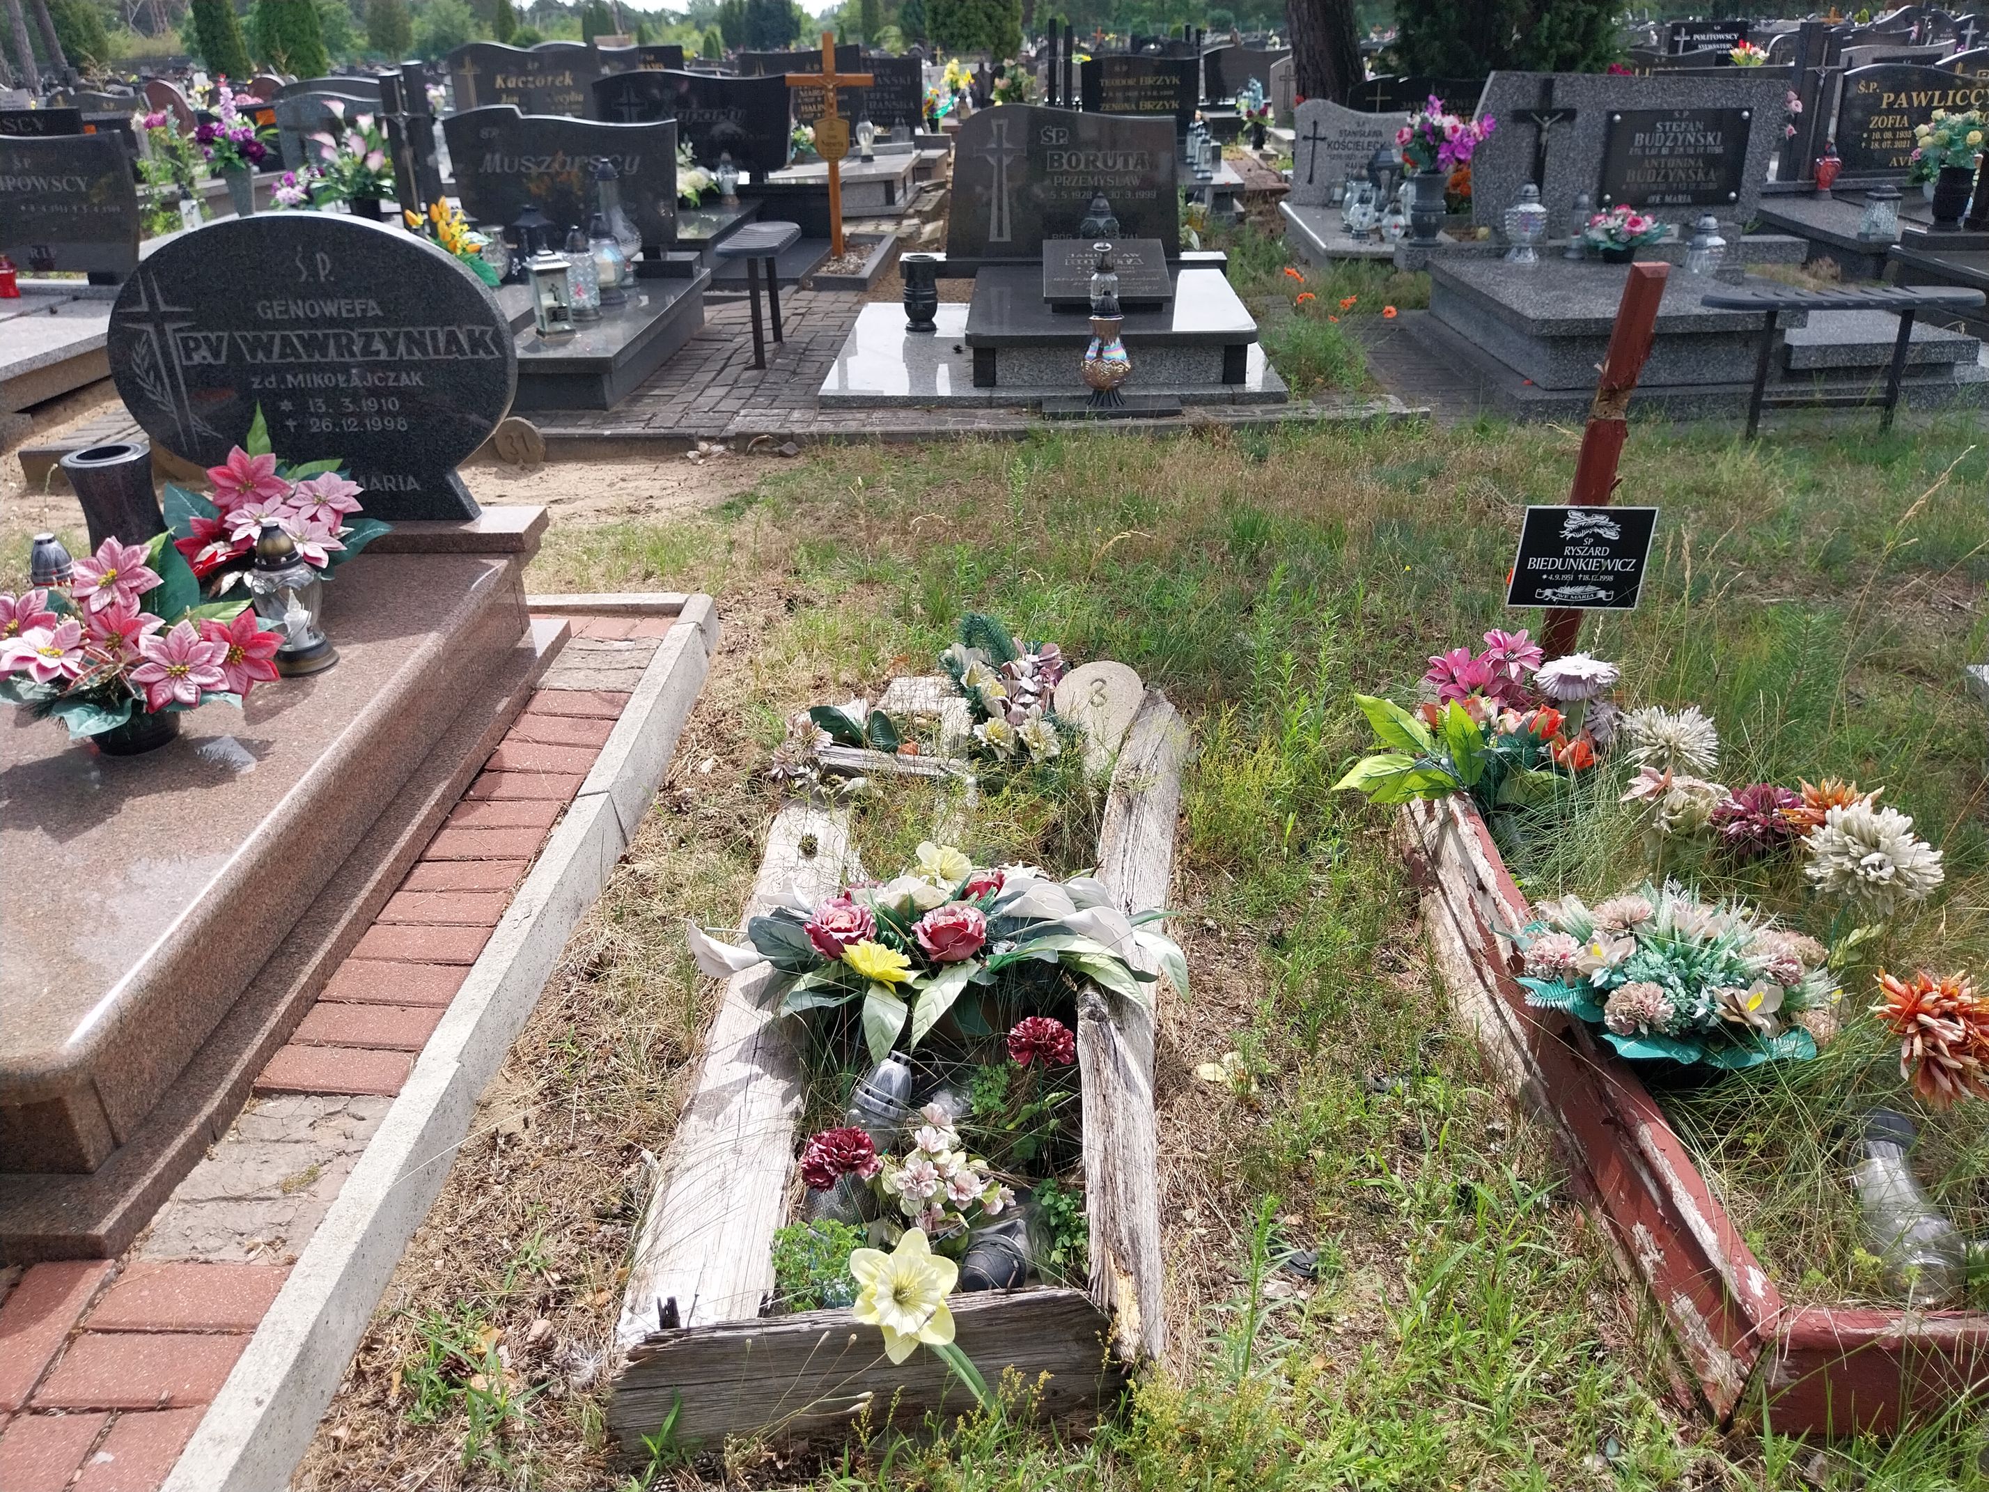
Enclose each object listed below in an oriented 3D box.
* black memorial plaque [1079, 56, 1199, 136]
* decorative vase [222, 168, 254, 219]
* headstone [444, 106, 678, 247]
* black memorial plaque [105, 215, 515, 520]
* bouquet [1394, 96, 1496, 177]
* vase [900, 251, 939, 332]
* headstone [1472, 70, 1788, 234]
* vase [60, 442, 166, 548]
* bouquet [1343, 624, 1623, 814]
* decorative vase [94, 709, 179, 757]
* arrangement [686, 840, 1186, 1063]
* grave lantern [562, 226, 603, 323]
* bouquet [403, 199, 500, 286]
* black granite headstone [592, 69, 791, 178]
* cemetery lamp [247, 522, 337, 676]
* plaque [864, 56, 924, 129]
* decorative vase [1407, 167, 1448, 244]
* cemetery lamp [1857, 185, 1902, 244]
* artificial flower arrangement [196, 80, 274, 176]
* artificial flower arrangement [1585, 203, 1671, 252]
[{"bbox_3d":[1.174,-5.237,12.068,0.970,0.600,0.080,-1,26,1],"label":"black memorial plaque"},{"bbox_3d":[-4.039,-2.946,8.029,0.160,0.323,0.160,-1,26,1],"label":"decorative vase"},{"bbox_3d":[-1.974,-2.660,6.969,1.080,0.595,0.080,-1,26,1],"label":"headstone"},{"bbox_3d":[-1.432,-0.795,3.182,0.860,0.650,0.065,0,27,4],"label":"black memorial plaque"},{"bbox_3d":[1.805,-2.439,5.975,0.370,0.310,0.300,-1,27,0],"label":"bouquet"},{"bbox_3d":[-0.333,-2.025,6.685,0.150,0.297,0.150,-1,26,1],"label":"vase"},{"bbox_3d":[2.585,-2.414,6.083,1.180,0.610,0.130,-2,27,-3],"label":"headstone"},{"bbox_3d":[-1.771,-0.441,3.044,0.165,0.310,0.165,0,27,4],"label":"vase"},{"bbox_3d":[0.864,-0.049,2.675,0.470,0.290,0.270,-1,27,0],"label":"bouquet"},{"bbox_3d":[-1.484,-0.039,2.565,0.150,0.090,0.150,-1,26,1],"label":"decorative vase"},{"bbox_3d":[-0.083,0.285,2.130,0.690,0.250,0.340,-1,26,1],"label":"arrangement"},{"bbox_3d":[-1.709,-1.957,6.200,0.155,0.345,0.155,0,27,2],"label":"grave lantern"},{"bbox_3d":[-2.454,-2.264,6.750,0.420,0.400,0.340,0,27,2],"label":"bouquet"},{"bbox_3d":[-1.878,-3.949,9.468,1.240,0.601,0.080,-1,26,1],"label":"black granite headstone"},{"bbox_3d":[-1.324,-0.287,2.810,0.135,0.274,0.135,-1,26,1],"label":"cemetery lamp"},{"bbox_3d":[-0.885,-5.192,11.900,0.640,0.500,0.070,0,27,2],"label":"plaque"},{"bbox_3d":[1.912,-2.382,6.600,0.168,0.300,0.168,0,27,2],"label":"decorative vase"},{"bbox_3d":[3.923,-2.363,6.623,0.180,0.260,0.180,-1,27,0],"label":"cemetery lamp"},{"bbox_3d":[-4.120,-3.357,8.100,0.400,0.460,0.360,0,27,2],"label":"artificial flower arrangement"},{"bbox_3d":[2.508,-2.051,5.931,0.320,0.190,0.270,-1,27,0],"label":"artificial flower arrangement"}]

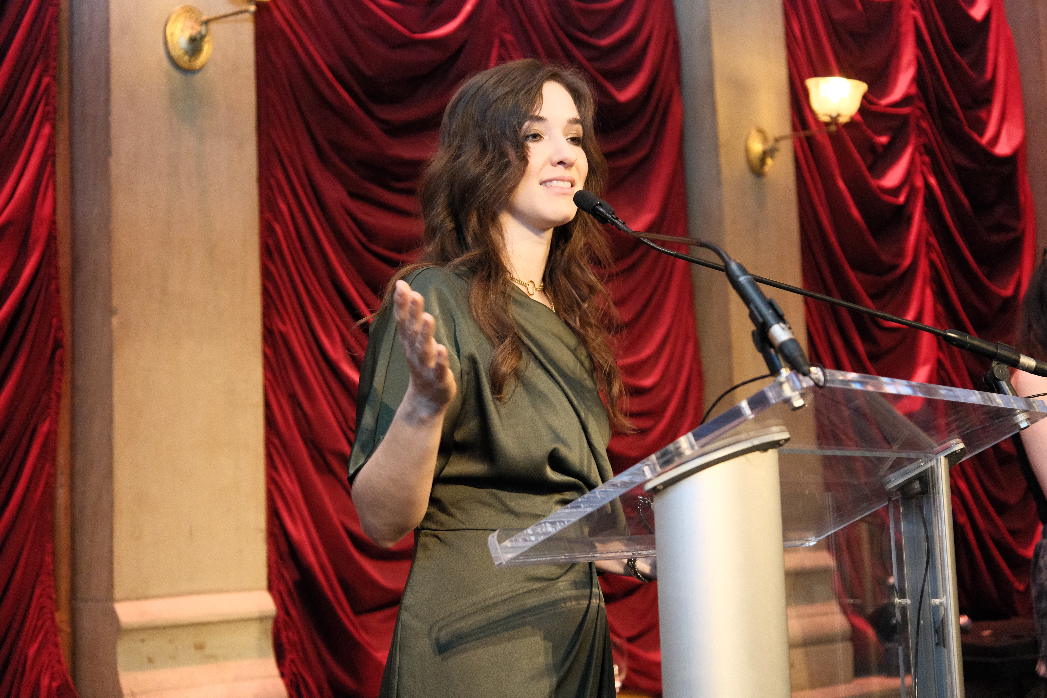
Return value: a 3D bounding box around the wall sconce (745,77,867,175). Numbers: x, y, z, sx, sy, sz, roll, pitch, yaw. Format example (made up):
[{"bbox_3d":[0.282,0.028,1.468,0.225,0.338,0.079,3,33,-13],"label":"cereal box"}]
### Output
[{"bbox_3d":[0.862,-0.672,4.198,0.180,0.225,0.380,3,-9,-39],"label":"wall sconce"}]

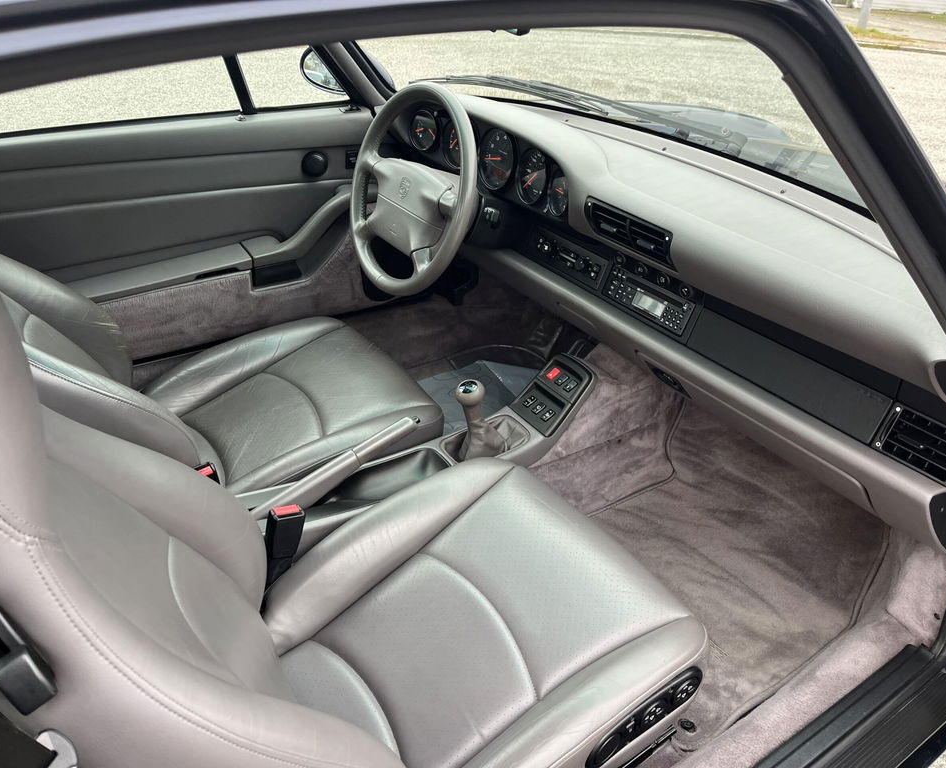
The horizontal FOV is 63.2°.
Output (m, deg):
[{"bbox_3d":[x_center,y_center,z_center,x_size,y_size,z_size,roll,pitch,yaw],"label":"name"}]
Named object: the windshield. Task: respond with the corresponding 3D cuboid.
[{"bbox_3d":[0.198,-0.437,1.107,0.740,0.200,1.260,22,12,-46],"label":"windshield"}]

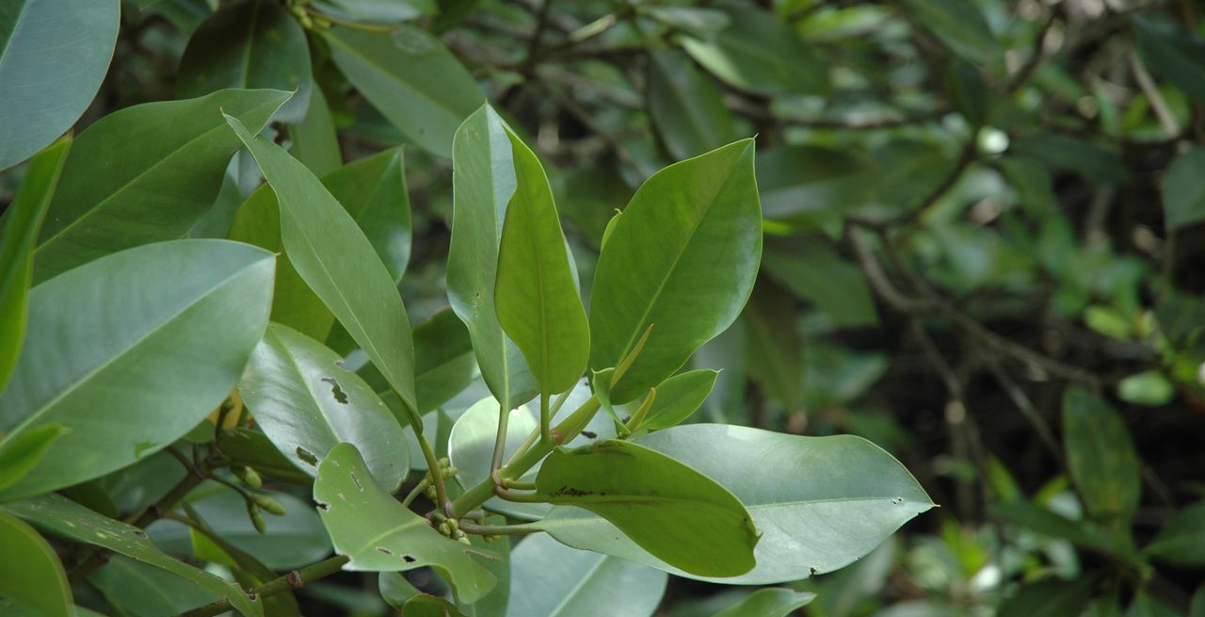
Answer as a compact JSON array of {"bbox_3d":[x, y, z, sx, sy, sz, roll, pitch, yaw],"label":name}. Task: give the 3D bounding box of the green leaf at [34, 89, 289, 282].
[{"bbox_3d":[-0.147,-0.040,1.140,0.108,0.048,0.015,-32,-23,-6],"label":"green leaf"}]

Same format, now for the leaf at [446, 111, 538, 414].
[{"bbox_3d":[-0.034,-0.016,1.110,0.040,0.096,0.018,4,-11,-39],"label":"leaf"}]

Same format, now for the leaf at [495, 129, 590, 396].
[{"bbox_3d":[-0.018,-0.015,1.080,0.036,0.083,0.016,-11,-7,35],"label":"leaf"}]

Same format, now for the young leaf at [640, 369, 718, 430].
[{"bbox_3d":[0.023,0.029,1.090,0.034,0.006,0.017,-35,48,9],"label":"young leaf"}]

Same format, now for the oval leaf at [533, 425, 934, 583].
[{"bbox_3d":[0.041,0.062,1.110,0.125,0.020,0.055,-1,53,-6],"label":"oval leaf"}]

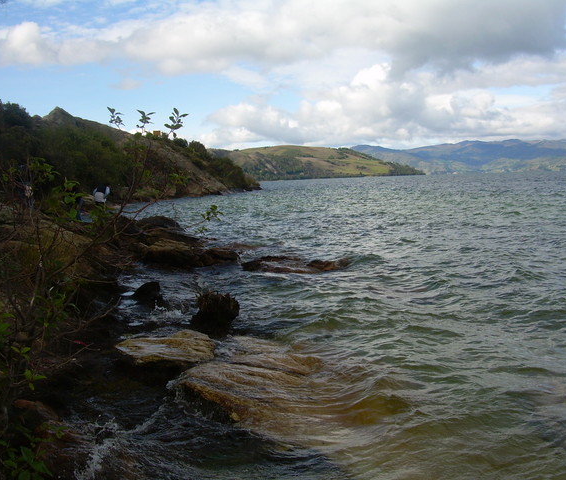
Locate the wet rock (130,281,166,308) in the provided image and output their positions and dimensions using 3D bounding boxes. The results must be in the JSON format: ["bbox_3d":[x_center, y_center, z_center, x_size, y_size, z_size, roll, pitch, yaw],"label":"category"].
[{"bbox_3d":[-1.794,0.728,9.300,0.460,0.350,0.420,-2,5,-11],"label":"wet rock"}]

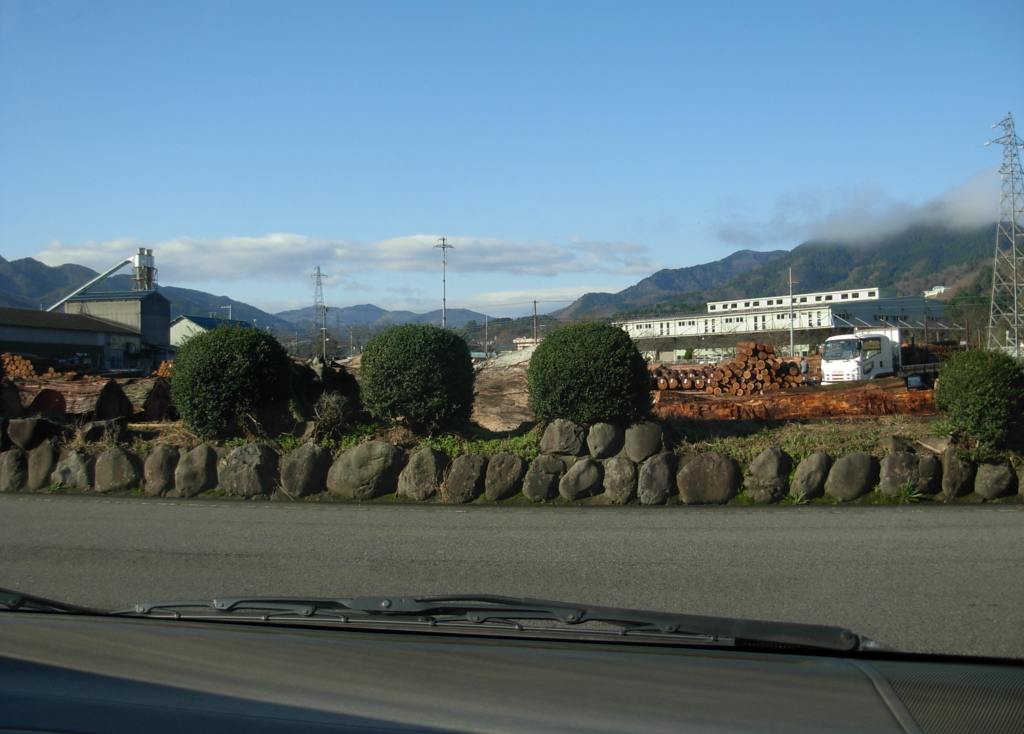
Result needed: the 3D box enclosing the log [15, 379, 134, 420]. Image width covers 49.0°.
[{"bbox_3d":[-7.520,0.540,18.960,0.660,0.650,4.000,0,-1,-43],"label":"log"}]

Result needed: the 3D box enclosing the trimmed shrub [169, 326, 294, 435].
[{"bbox_3d":[-3.244,0.168,13.000,1.383,1.295,1.354,-1,-1,0],"label":"trimmed shrub"}]

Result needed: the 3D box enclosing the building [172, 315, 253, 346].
[{"bbox_3d":[-31.800,-1.440,120.700,9.000,7.400,13.000,-1,-1,18],"label":"building"}]

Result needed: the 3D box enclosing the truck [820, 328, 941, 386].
[{"bbox_3d":[17.000,-0.330,49.200,8.000,2.850,2.300,0,-1,-33],"label":"truck"}]

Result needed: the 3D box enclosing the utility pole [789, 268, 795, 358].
[{"bbox_3d":[26.860,-3.980,108.000,0.300,11.200,0.300,-1,-1,0],"label":"utility pole"}]

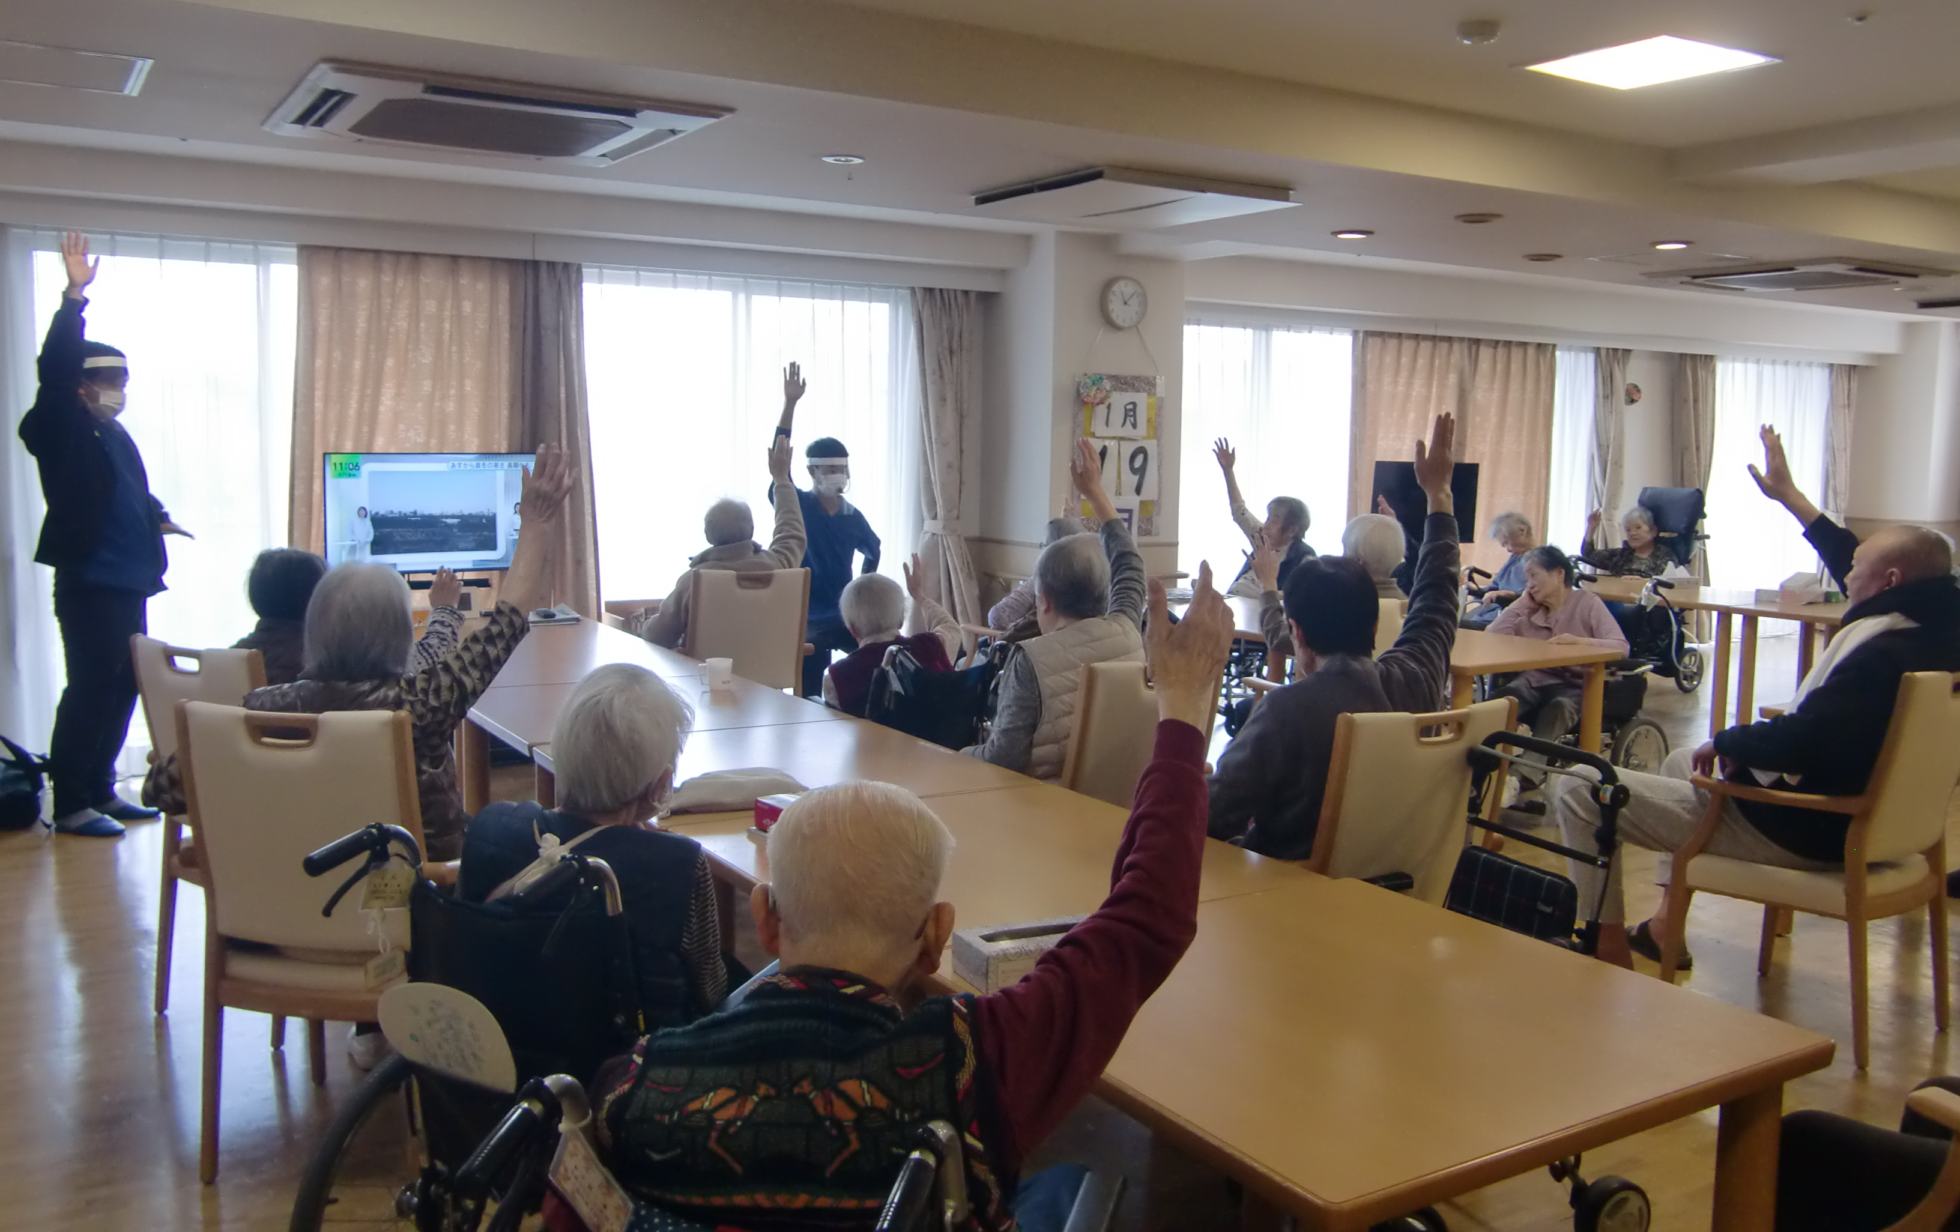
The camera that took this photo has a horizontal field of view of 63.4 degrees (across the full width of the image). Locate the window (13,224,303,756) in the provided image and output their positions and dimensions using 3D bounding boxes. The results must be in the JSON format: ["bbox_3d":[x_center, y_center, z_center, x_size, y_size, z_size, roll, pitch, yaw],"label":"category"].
[{"bbox_3d":[-3.415,-0.477,6.604,1.040,2.160,0.100,-3,8,-32],"label":"window"}]

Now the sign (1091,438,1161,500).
[{"bbox_3d":[0.742,-0.756,8.271,0.502,0.323,0.020,-3,8,-32],"label":"sign"}]

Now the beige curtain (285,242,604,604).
[{"bbox_3d":[-2.369,-0.486,7.077,1.290,2.210,0.140,-3,8,-32],"label":"beige curtain"}]

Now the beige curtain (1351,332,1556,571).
[{"bbox_3d":[3.141,-0.747,10.479,1.920,2.120,0.140,-3,8,-32],"label":"beige curtain"}]

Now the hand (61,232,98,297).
[{"bbox_3d":[-3.226,-1.262,5.680,0.125,0.220,0.080,-4,8,-38],"label":"hand"}]

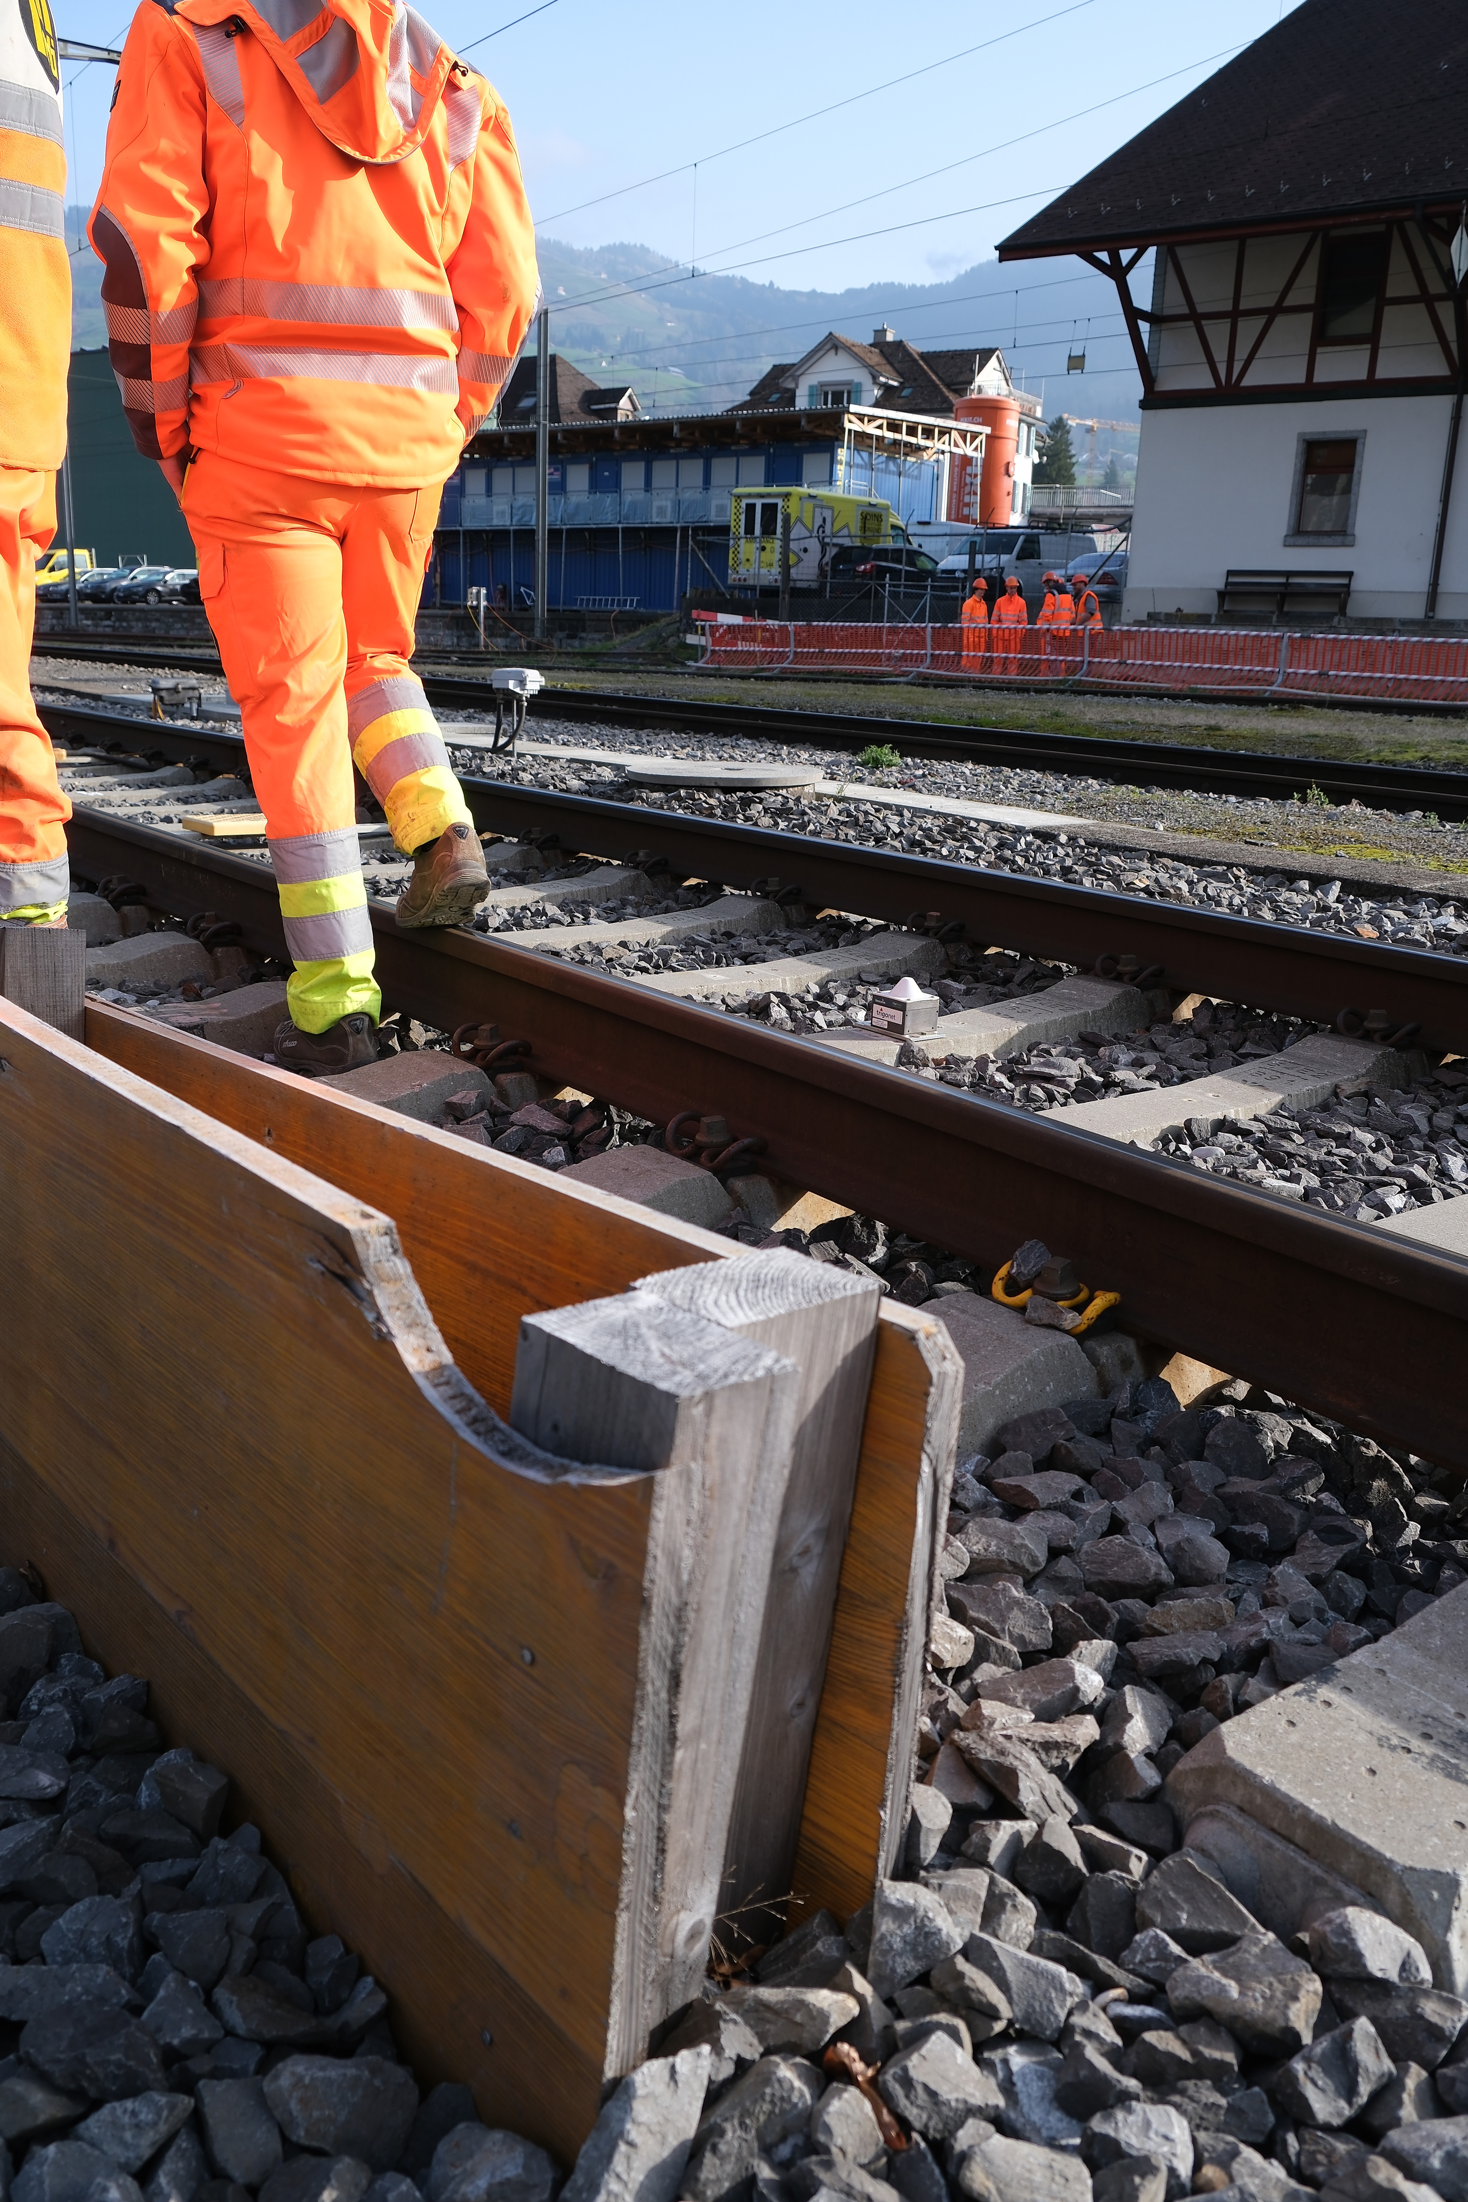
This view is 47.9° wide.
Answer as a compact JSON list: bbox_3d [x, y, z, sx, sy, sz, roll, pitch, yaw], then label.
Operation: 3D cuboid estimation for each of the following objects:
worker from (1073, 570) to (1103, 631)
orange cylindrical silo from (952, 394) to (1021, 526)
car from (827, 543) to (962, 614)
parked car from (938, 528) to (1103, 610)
[{"bbox_3d":[6.033,-8.007,28.172,0.470,1.800,0.530,2,15,0],"label":"worker"},{"bbox_3d":[9.350,-22.404,62.458,2.380,7.700,2.380,2,15,0],"label":"orange cylindrical silo"},{"bbox_3d":[4.539,-14.198,44.929,1.840,1.600,4.500,17,21,42],"label":"car"},{"bbox_3d":[7.325,-13.626,42.836,1.900,1.990,4.890,16,20,40],"label":"parked car"}]

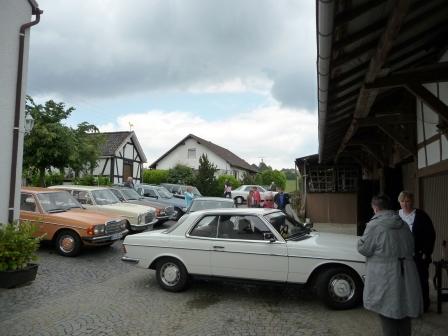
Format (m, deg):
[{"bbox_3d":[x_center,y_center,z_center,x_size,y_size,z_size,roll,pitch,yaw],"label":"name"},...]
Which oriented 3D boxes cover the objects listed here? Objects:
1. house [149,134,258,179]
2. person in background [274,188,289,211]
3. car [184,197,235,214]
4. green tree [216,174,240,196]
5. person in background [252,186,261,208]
[{"bbox_3d":[-1.660,0.200,47.500,11.200,7.300,13.000,0,-4,18],"label":"house"},{"bbox_3d":[2.411,1.668,15.232,0.580,1.720,0.380,0,-5,9],"label":"person in background"},{"bbox_3d":[-0.330,1.680,11.500,1.790,1.430,4.650,1,-4,2],"label":"car"},{"bbox_3d":[0.401,1.706,33.914,2.400,2.200,2.200,1,-5,0],"label":"green tree"},{"bbox_3d":[1.630,1.790,18.400,0.500,1.680,0.340,-1,-5,24],"label":"person in background"}]

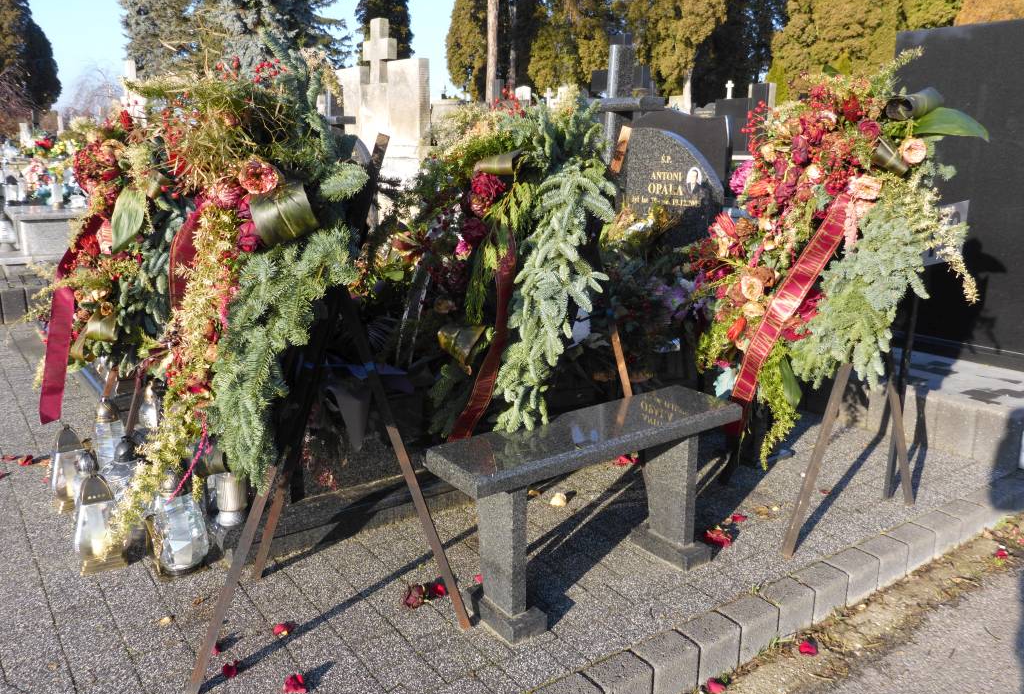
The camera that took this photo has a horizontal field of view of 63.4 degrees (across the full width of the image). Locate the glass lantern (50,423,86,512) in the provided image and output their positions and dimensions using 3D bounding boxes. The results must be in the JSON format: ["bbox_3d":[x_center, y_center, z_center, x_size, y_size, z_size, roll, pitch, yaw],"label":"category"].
[{"bbox_3d":[-1.672,0.451,3.151,0.138,0.320,0.138,-7,15,-23],"label":"glass lantern"}]

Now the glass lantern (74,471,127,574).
[{"bbox_3d":[-1.351,0.557,2.709,0.138,0.320,0.138,-7,15,-23],"label":"glass lantern"}]

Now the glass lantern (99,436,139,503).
[{"bbox_3d":[-1.259,0.432,2.732,0.172,0.297,0.172,-7,15,-25],"label":"glass lantern"}]

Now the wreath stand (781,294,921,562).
[{"bbox_3d":[1.186,-0.054,2.885,0.690,1.350,0.620,-3,14,-7],"label":"wreath stand"}]

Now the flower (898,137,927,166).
[{"bbox_3d":[1.073,-0.524,2.220,0.074,0.074,0.056,7,16,29],"label":"flower"}]

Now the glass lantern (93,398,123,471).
[{"bbox_3d":[-1.732,0.366,3.513,0.130,0.310,0.130,-8,16,-27],"label":"glass lantern"}]

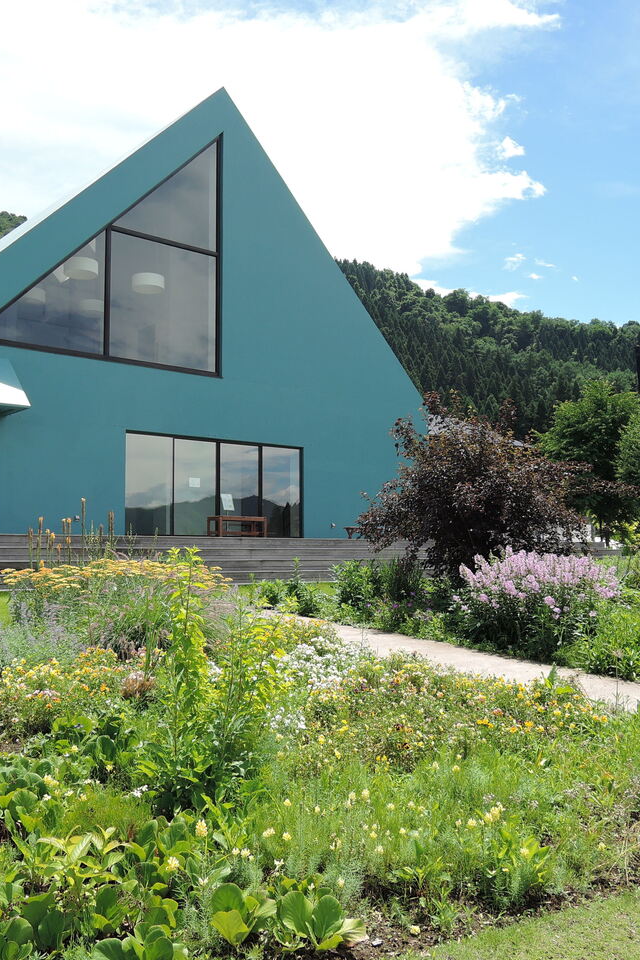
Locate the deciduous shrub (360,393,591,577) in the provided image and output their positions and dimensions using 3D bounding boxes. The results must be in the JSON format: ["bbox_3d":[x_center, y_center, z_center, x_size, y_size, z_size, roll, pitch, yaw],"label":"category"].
[{"bbox_3d":[2.187,0.189,12.400,3.144,2.738,3.000,-2,-5,10],"label":"deciduous shrub"}]

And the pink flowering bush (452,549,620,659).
[{"bbox_3d":[2.049,1.159,8.400,1.526,0.992,1.300,-2,-5,13],"label":"pink flowering bush"}]

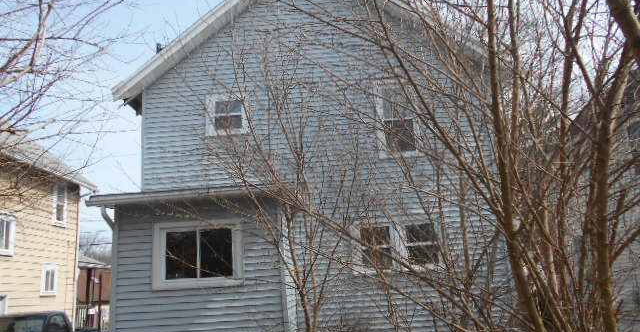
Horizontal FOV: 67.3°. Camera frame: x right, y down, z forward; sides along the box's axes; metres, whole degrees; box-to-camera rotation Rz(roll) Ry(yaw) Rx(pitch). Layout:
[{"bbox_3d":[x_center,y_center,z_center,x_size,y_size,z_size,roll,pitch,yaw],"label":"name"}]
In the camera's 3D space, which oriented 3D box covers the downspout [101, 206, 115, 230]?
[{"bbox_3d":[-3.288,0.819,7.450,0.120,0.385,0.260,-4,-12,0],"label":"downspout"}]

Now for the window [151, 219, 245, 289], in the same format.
[{"bbox_3d":[-1.888,1.360,7.454,1.373,1.014,0.120,-4,-12,0],"label":"window"}]

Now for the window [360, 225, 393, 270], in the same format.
[{"bbox_3d":[1.066,1.548,9.124,0.624,0.863,0.110,-4,-12,0],"label":"window"}]

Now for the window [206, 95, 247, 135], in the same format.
[{"bbox_3d":[-1.877,-1.026,9.730,0.822,0.863,0.110,-4,-12,0],"label":"window"}]

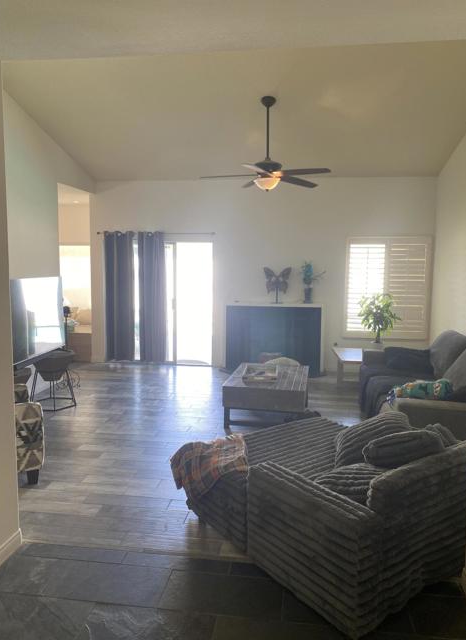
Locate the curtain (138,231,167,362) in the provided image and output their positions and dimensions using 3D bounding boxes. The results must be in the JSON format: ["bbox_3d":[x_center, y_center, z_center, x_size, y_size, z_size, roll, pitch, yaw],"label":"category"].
[{"bbox_3d":[-1.306,-0.359,7.794,0.484,2.108,0.130,1,6,7],"label":"curtain"}]

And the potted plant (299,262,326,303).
[{"bbox_3d":[1.217,-0.572,7.315,0.391,0.648,0.260,1,6,7],"label":"potted plant"}]

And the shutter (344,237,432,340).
[{"bbox_3d":[2.366,-0.473,7.373,1.285,1.587,0.090,1,6,7],"label":"shutter"}]

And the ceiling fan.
[{"bbox_3d":[0.380,-1.912,5.233,1.480,0.993,1.460,1,6,7],"label":"ceiling fan"}]

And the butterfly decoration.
[{"bbox_3d":[0.689,-0.527,7.386,0.432,0.556,0.110,1,6,7],"label":"butterfly decoration"}]

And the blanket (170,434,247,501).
[{"bbox_3d":[-0.004,0.910,2.872,0.450,0.320,0.560,-4,7,-38],"label":"blanket"}]

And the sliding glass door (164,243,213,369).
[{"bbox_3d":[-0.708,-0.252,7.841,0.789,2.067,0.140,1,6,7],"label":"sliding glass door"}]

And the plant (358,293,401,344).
[{"bbox_3d":[2.150,0.020,7.023,0.617,0.814,0.580,1,6,7],"label":"plant"}]

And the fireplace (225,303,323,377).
[{"bbox_3d":[0.659,0.278,7.504,1.520,1.073,0.390,1,6,7],"label":"fireplace"}]

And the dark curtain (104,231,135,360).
[{"bbox_3d":[-1.857,-0.368,7.862,0.526,2.114,0.130,1,6,7],"label":"dark curtain"}]

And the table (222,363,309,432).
[{"bbox_3d":[0.403,0.819,5.240,0.800,0.440,1.200,2,6,10],"label":"table"}]

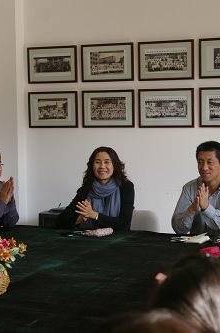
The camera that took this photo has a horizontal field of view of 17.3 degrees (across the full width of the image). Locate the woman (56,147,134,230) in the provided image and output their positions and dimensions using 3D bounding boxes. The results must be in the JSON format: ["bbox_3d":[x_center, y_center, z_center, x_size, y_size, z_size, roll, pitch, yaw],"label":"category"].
[{"bbox_3d":[-0.080,0.489,4.429,0.500,1.200,0.680,0,4,13],"label":"woman"}]

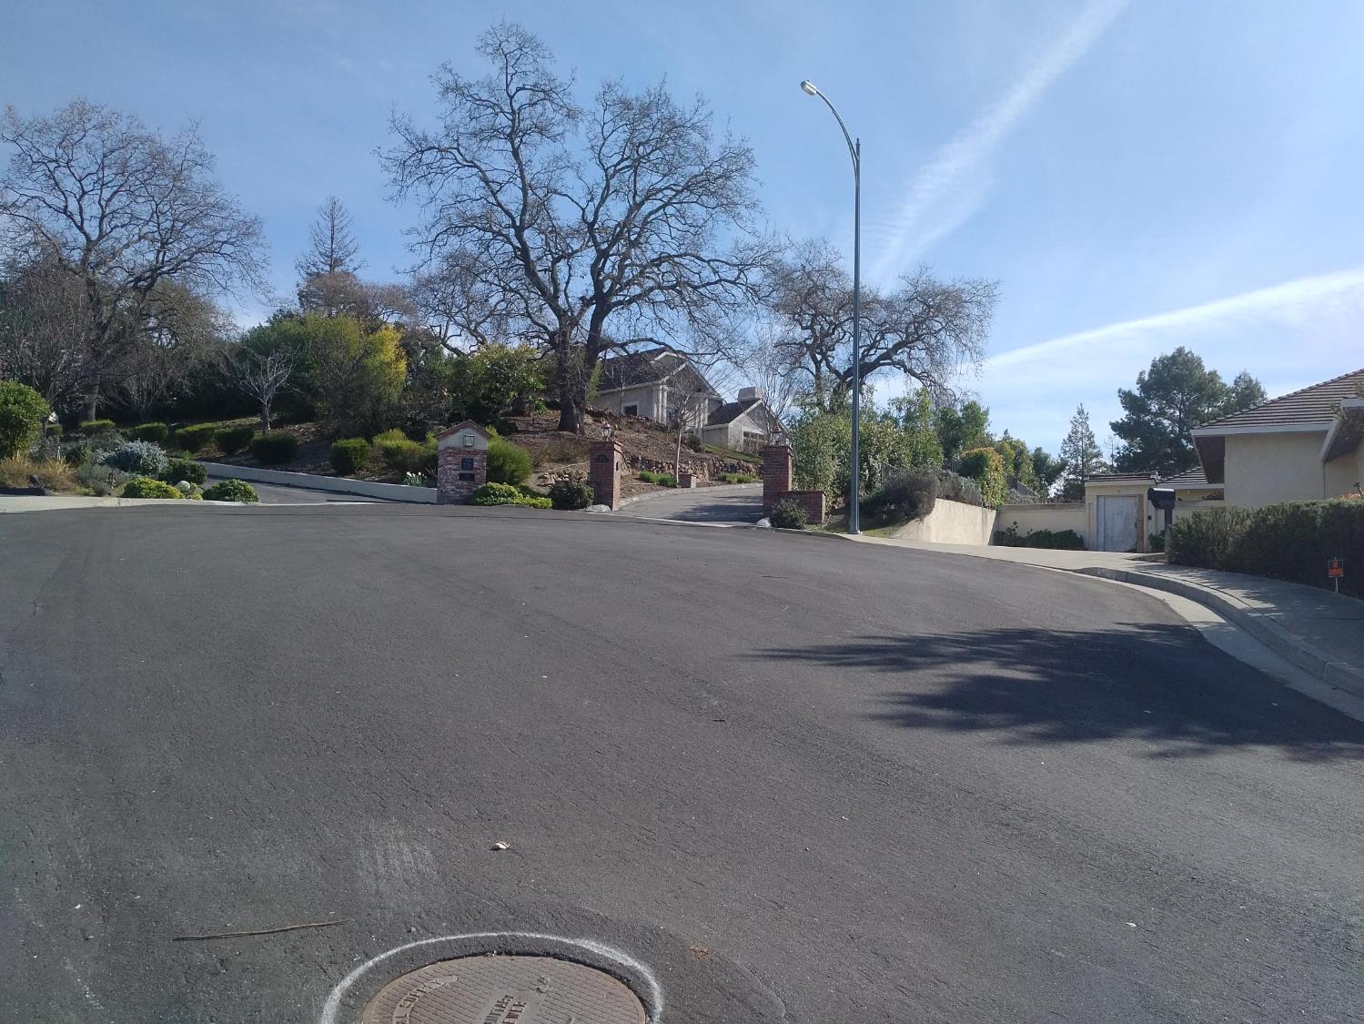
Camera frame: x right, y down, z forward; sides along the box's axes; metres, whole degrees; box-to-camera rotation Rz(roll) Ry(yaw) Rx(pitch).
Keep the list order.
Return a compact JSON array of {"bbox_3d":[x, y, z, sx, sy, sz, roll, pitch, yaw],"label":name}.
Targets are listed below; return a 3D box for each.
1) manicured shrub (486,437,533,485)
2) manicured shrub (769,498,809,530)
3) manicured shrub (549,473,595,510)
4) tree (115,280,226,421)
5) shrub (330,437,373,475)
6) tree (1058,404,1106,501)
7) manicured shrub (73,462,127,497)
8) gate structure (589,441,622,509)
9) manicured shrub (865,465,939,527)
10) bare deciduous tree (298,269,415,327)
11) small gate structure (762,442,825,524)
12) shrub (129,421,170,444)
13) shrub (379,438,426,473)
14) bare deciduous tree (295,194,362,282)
[{"bbox_3d":[-4.425,-1.256,26.700,1.300,1.250,1.250,1,-2,-12],"label":"manicured shrub"},{"bbox_3d":[2.336,0.035,23.100,0.850,0.680,0.800,1,-1,0],"label":"manicured shrub"},{"bbox_3d":[-2.583,-0.447,24.800,1.040,0.830,1.000,1,0,0],"label":"manicured shrub"},{"bbox_3d":[-18.727,-5.836,39.000,4.060,5.090,4.000,1,0,0],"label":"tree"},{"bbox_3d":[-8.568,-1.450,27.600,1.050,0.960,1.050,1,-2,-16],"label":"shrub"},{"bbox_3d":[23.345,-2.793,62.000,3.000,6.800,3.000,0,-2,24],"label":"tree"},{"bbox_3d":[-11.352,-0.635,20.800,1.010,0.670,1.000,1,0,0],"label":"manicured shrub"},{"bbox_3d":[-1.876,-0.913,26.200,0.610,1.660,0.610,0,-2,15],"label":"gate structure"},{"bbox_3d":[5.618,-0.383,27.300,1.850,1.500,1.700,0,-2,12],"label":"manicured shrub"},{"bbox_3d":[-15.960,-8.172,52.000,5.700,7.400,5.400,1,-1,0],"label":"bare deciduous tree"},{"bbox_3d":[2.524,-0.613,24.000,1.360,1.750,0.620,1,-1,-6],"label":"small gate structure"},{"bbox_3d":[-17.507,-2.575,35.000,1.290,0.790,1.300,1,0,0],"label":"shrub"},{"bbox_3d":[-7.255,-1.464,27.600,1.200,0.950,1.150,1,-2,-16],"label":"shrub"},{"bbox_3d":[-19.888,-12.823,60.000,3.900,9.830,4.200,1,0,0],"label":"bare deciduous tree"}]

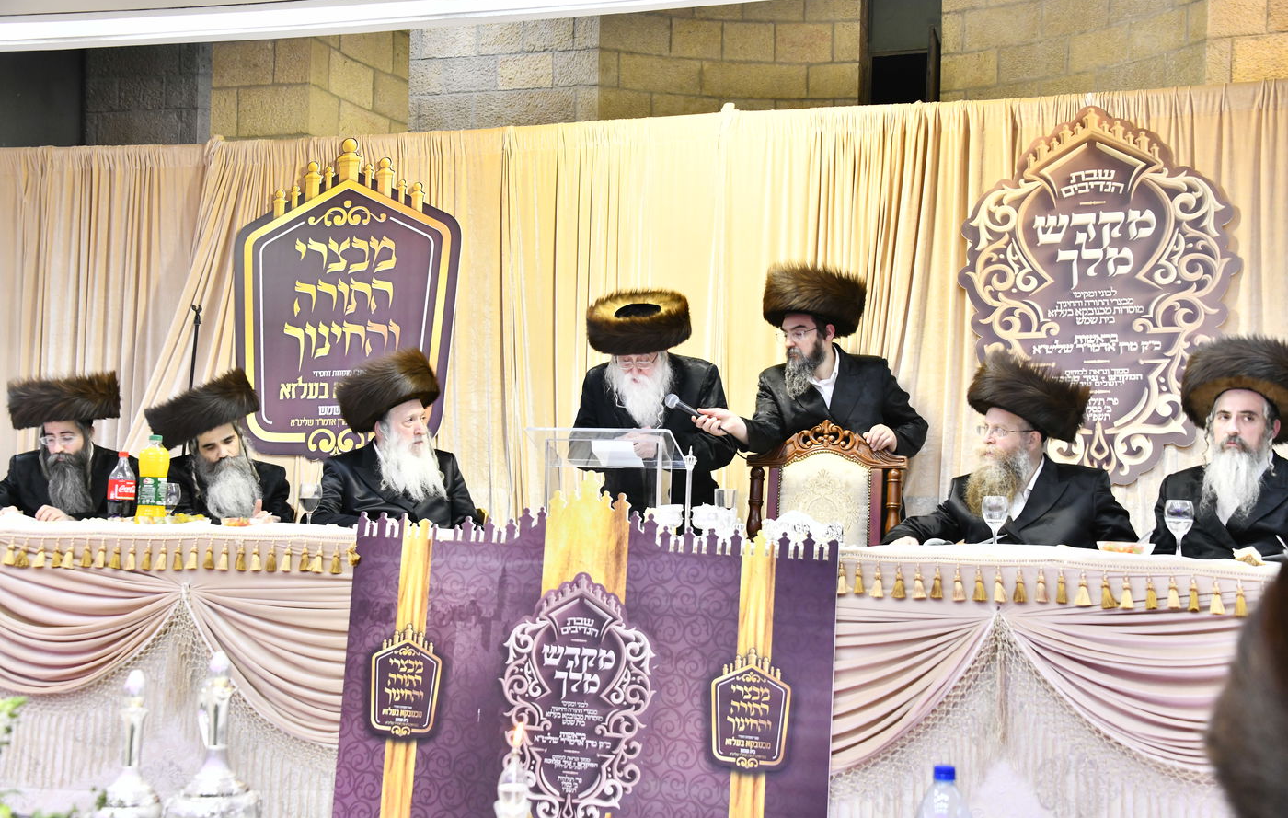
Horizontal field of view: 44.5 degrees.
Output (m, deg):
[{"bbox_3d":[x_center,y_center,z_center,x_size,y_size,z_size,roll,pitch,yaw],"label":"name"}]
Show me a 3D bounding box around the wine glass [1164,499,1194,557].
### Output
[{"bbox_3d":[1.495,0.331,4.400,0.082,0.165,0.082,1,-1,0],"label":"wine glass"}]

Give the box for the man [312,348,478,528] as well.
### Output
[{"bbox_3d":[-0.829,0.462,5.194,0.580,1.341,0.720,2,-1,-22],"label":"man"}]

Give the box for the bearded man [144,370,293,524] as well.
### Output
[{"bbox_3d":[-1.421,0.492,5.244,0.560,1.250,0.750,2,-1,-12],"label":"bearded man"}]

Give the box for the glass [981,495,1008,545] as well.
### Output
[{"bbox_3d":[1.092,0.345,4.900,0.080,0.162,0.080,1,-1,0],"label":"glass"}]

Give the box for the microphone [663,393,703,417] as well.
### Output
[{"bbox_3d":[0.150,-0.005,5.400,0.175,0.053,0.053,26,0,6],"label":"microphone"}]

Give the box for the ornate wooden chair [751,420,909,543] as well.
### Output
[{"bbox_3d":[0.599,0.602,5.234,0.610,1.136,0.660,1,-1,6],"label":"ornate wooden chair"}]

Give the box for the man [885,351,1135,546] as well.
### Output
[{"bbox_3d":[1.176,0.495,5.094,0.760,1.376,0.750,1,-1,23],"label":"man"}]

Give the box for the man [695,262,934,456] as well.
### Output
[{"bbox_3d":[0.581,0.323,5.671,0.840,1.708,0.500,1,-1,20],"label":"man"}]

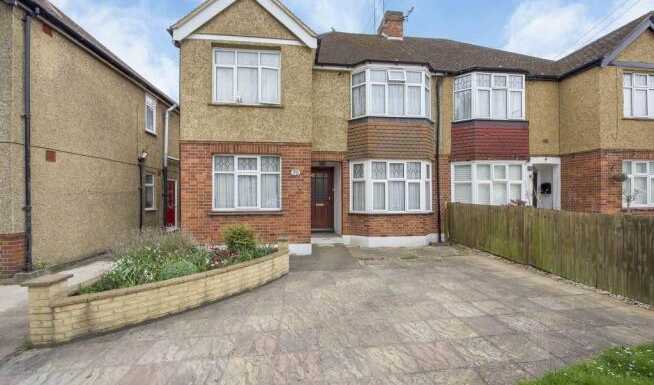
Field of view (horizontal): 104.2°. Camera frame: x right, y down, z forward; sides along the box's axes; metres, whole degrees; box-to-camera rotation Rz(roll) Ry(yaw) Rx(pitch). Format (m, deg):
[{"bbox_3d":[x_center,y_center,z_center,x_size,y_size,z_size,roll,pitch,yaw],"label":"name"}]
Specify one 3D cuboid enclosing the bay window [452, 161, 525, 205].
[{"bbox_3d":[5.362,-0.163,8.132,2.562,1.619,0.425,0,0,-5],"label":"bay window"}]

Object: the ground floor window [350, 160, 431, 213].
[{"bbox_3d":[2.078,-0.163,7.853,2.622,1.619,0.425,0,0,-5],"label":"ground floor window"}]

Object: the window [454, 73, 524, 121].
[{"bbox_3d":[5.362,-2.972,8.132,2.562,1.452,0.425,0,0,-5],"label":"window"}]

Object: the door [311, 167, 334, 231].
[{"bbox_3d":[-0.184,0.243,8.850,0.920,2.226,0.100,0,0,-5],"label":"door"}]

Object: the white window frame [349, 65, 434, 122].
[{"bbox_3d":[2.078,-2.982,7.853,2.622,1.492,0.425,0,0,-5],"label":"white window frame"}]

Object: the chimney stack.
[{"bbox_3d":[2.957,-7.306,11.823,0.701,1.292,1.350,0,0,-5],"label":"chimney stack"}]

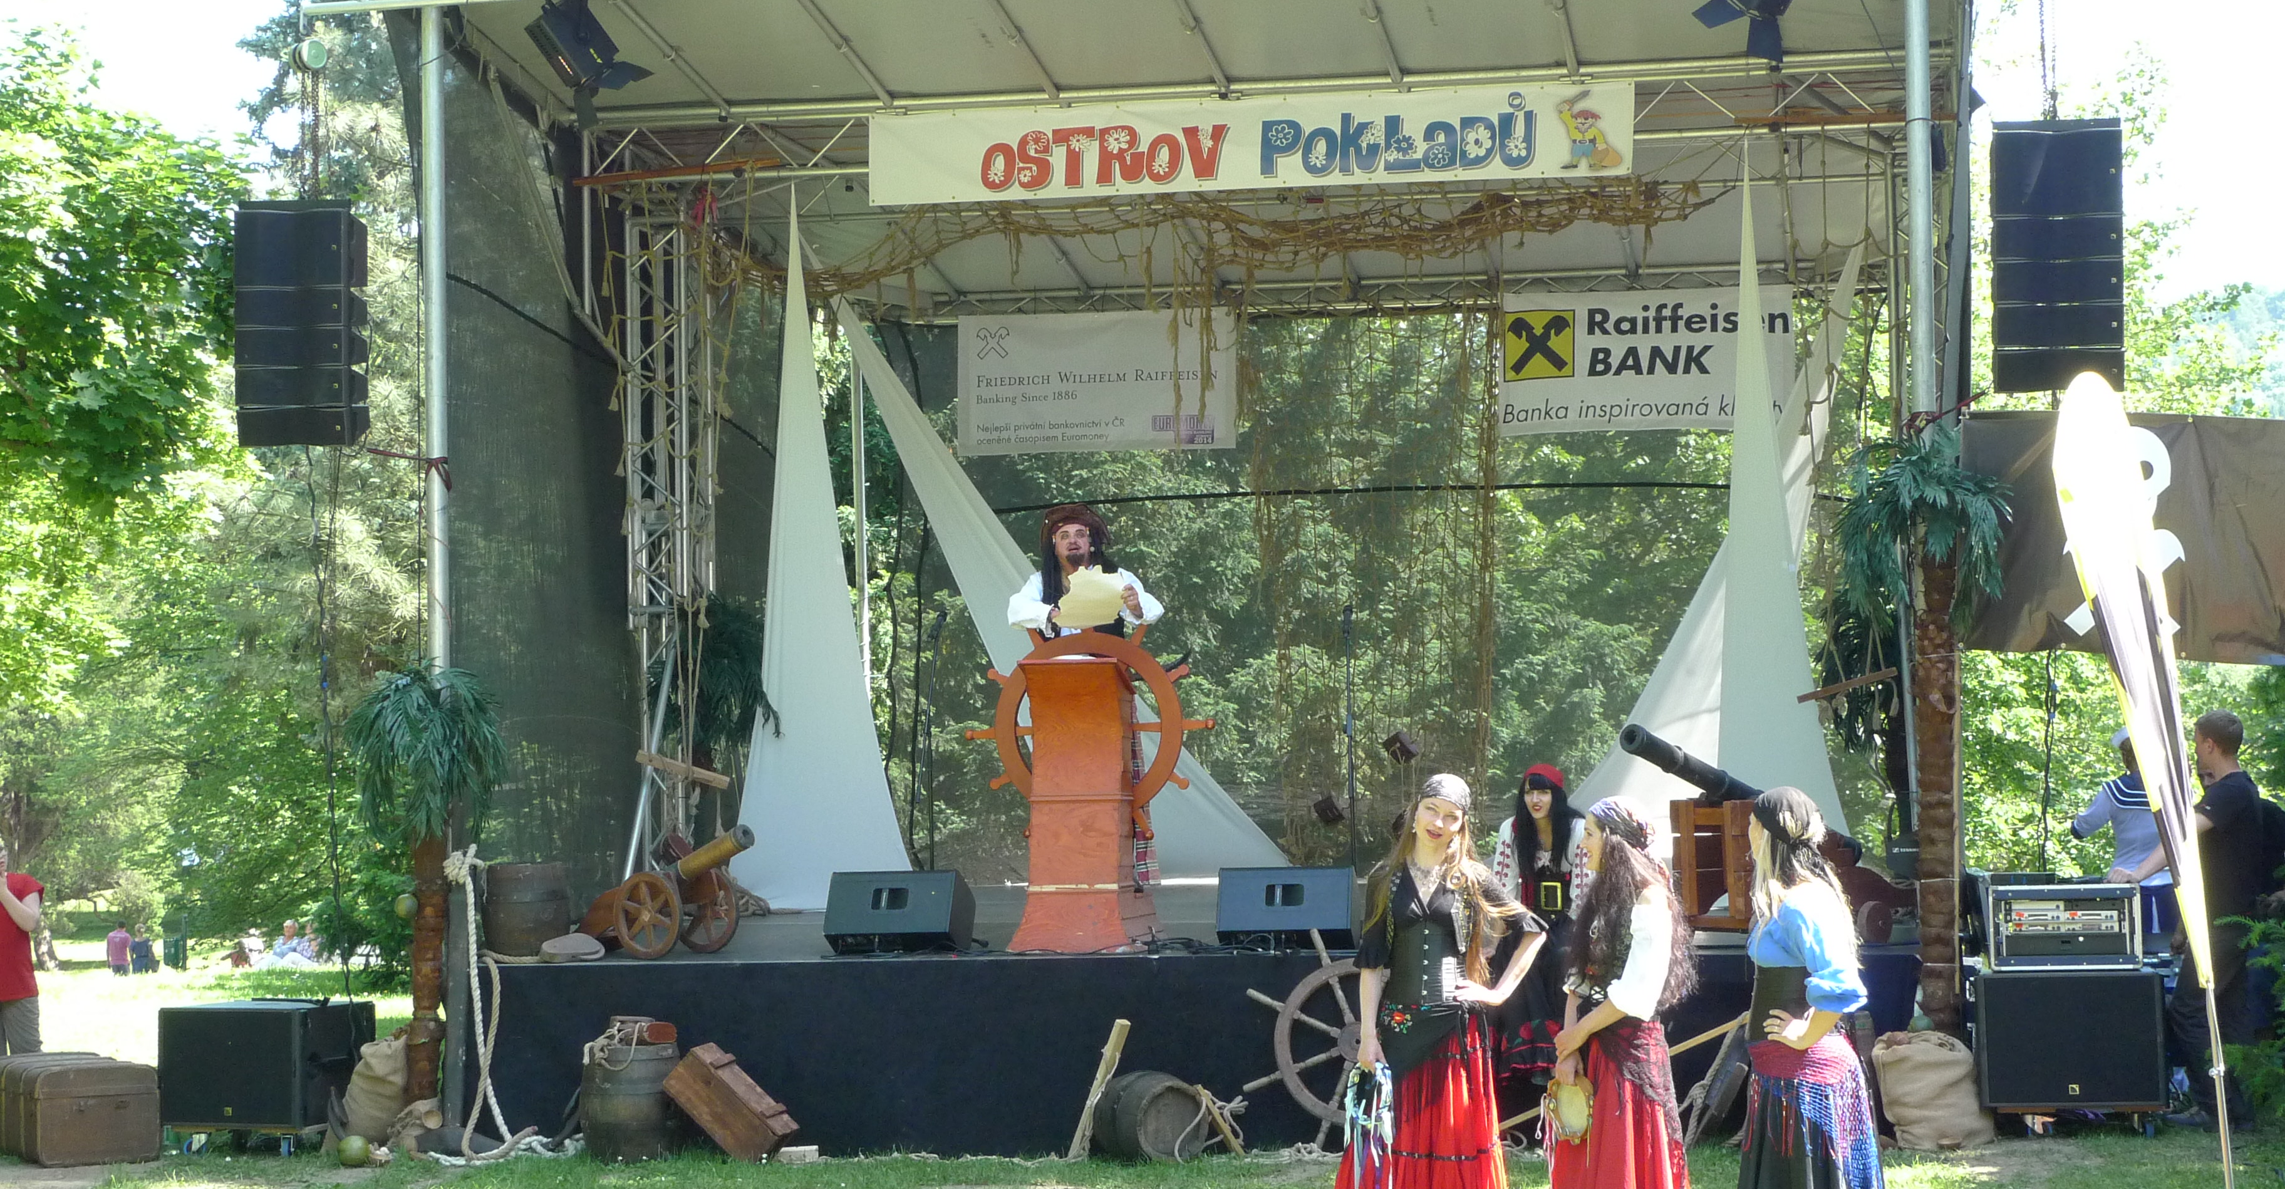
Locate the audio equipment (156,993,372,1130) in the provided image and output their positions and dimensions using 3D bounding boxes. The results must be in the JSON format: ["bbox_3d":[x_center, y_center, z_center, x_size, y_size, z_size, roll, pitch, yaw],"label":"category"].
[{"bbox_3d":[-4.105,2.195,16.119,0.735,0.540,0.700,-1,-2,14],"label":"audio equipment"}]

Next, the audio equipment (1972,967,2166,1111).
[{"bbox_3d":[3.869,1.833,14.373,0.735,0.540,0.700,-1,-2,11],"label":"audio equipment"}]

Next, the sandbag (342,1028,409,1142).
[{"bbox_3d":[-3.567,2.294,15.950,0.340,0.530,0.330,-1,-2,11],"label":"sandbag"}]

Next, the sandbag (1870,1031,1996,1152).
[{"bbox_3d":[3.229,2.021,14.000,0.480,0.470,0.420,-1,-2,11],"label":"sandbag"}]

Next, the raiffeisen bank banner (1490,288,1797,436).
[{"bbox_3d":[2.608,-1.200,17.750,1.500,0.740,0.020,-1,-1,11],"label":"raiffeisen bank banner"}]

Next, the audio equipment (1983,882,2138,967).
[{"bbox_3d":[3.847,1.382,14.375,0.600,0.345,0.500,-1,-2,11],"label":"audio equipment"}]

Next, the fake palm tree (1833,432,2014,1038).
[{"bbox_3d":[3.231,0.739,14.200,0.740,2.900,0.720,-1,-2,11],"label":"fake palm tree"}]

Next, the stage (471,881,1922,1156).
[{"bbox_3d":[0.550,1.968,16.477,6.114,0.810,4.400,-1,-1,11],"label":"stage"}]

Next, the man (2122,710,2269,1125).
[{"bbox_3d":[4.445,1.360,14.450,0.600,1.750,0.520,-1,-1,24],"label":"man"}]

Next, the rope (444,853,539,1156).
[{"bbox_3d":[-2.804,1.764,14.750,0.410,1.350,0.300,-1,-1,11],"label":"rope"}]

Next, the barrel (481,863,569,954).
[{"bbox_3d":[-2.851,1.460,15.900,0.405,0.420,0.405,-1,-2,11],"label":"barrel"}]

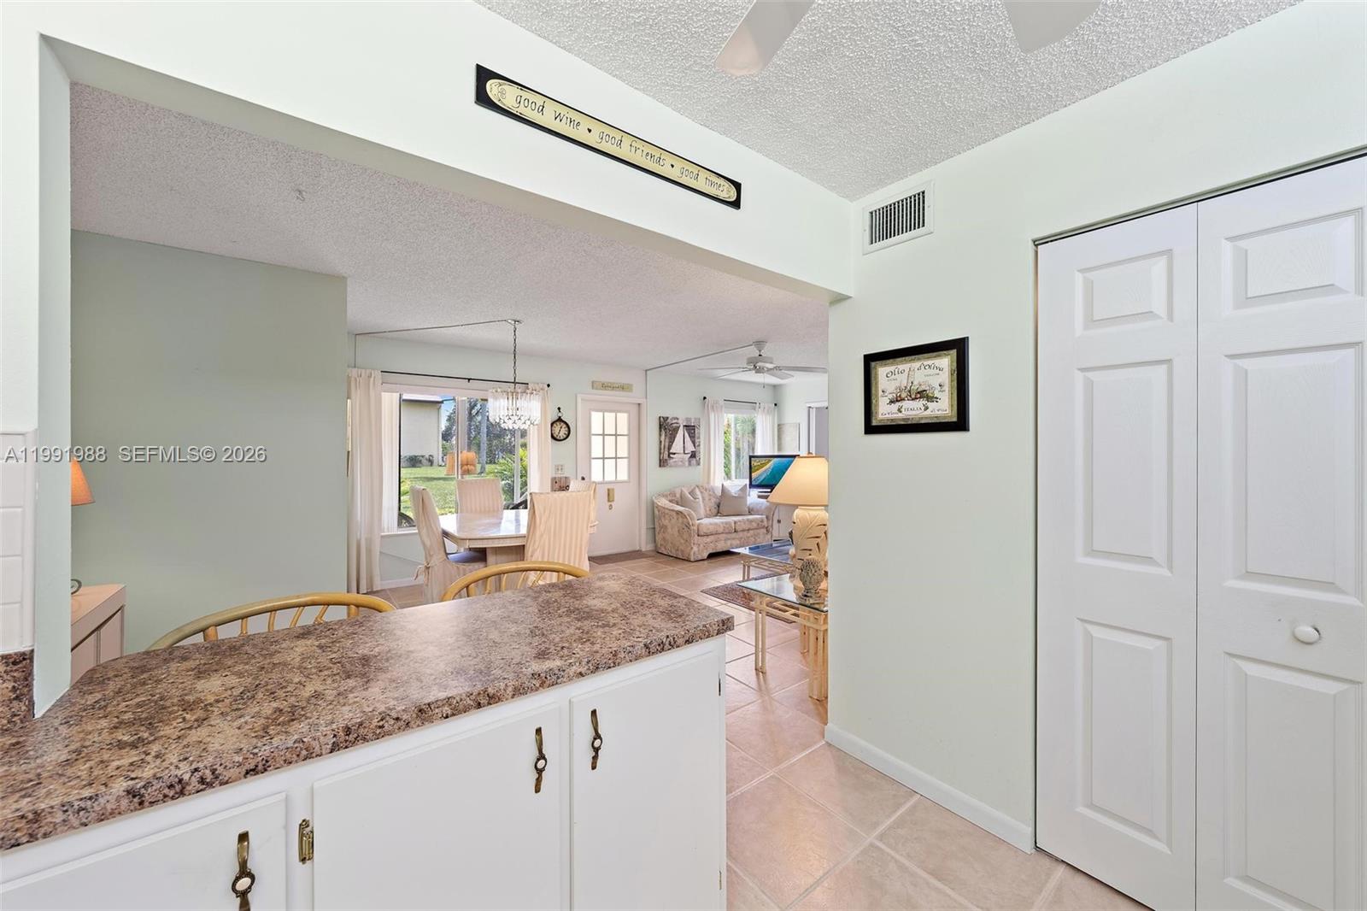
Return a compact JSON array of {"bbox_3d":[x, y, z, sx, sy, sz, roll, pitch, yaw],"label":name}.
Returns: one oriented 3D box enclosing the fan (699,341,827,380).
[{"bbox_3d":[0.770,-0.973,4.938,1.300,0.330,1.300,0,0,-37],"label":"fan"}]

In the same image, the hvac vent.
[{"bbox_3d":[0.869,-0.967,2.020,0.020,0.200,0.300,0,0,-37],"label":"hvac vent"}]

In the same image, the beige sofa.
[{"bbox_3d":[0.496,0.881,6.927,1.650,0.880,0.840,0,0,-37],"label":"beige sofa"}]

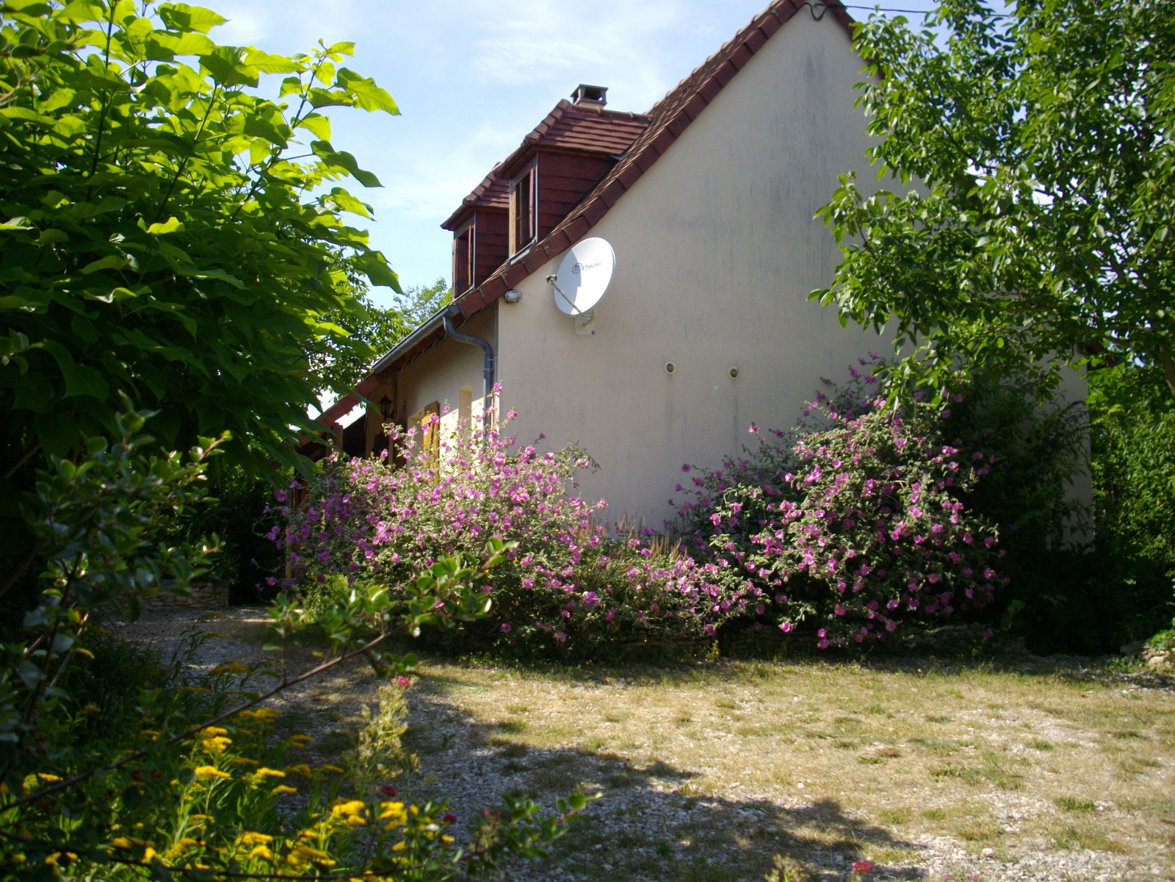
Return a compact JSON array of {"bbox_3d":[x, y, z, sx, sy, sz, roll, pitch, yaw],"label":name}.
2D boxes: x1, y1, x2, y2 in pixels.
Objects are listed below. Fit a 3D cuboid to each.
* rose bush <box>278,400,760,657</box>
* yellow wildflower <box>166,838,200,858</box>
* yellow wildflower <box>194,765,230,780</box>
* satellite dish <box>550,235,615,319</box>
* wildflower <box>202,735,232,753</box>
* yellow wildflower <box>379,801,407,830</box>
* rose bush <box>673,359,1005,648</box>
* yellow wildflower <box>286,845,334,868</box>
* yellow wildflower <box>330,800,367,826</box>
[{"bbox_3d":[-0.632,0.814,11.300,4.300,2.200,2.000,2,-6,-21],"label":"rose bush"},{"bbox_3d":[-0.966,0.972,3.000,0.083,0.047,0.075,2,-6,-17],"label":"yellow wildflower"},{"bbox_3d":[-1.166,1.028,3.900,0.111,0.044,0.100,2,-6,-16],"label":"yellow wildflower"},{"bbox_3d":[-0.113,-1.586,11.954,0.770,0.850,0.620,-5,-8,40],"label":"satellite dish"},{"bbox_3d":[-1.240,1.014,4.200,0.101,0.060,0.091,2,-6,-16],"label":"wildflower"},{"bbox_3d":[-0.511,0.984,3.300,0.075,0.072,0.067,1,-6,-9],"label":"yellow wildflower"},{"bbox_3d":[2.293,0.606,11.600,2.750,2.500,2.000,2,-6,-21],"label":"rose bush"},{"bbox_3d":[-0.639,0.959,2.900,0.110,0.049,0.099,1,-6,-12],"label":"yellow wildflower"},{"bbox_3d":[-0.638,0.990,3.350,0.098,0.067,0.088,1,-6,-11],"label":"yellow wildflower"}]

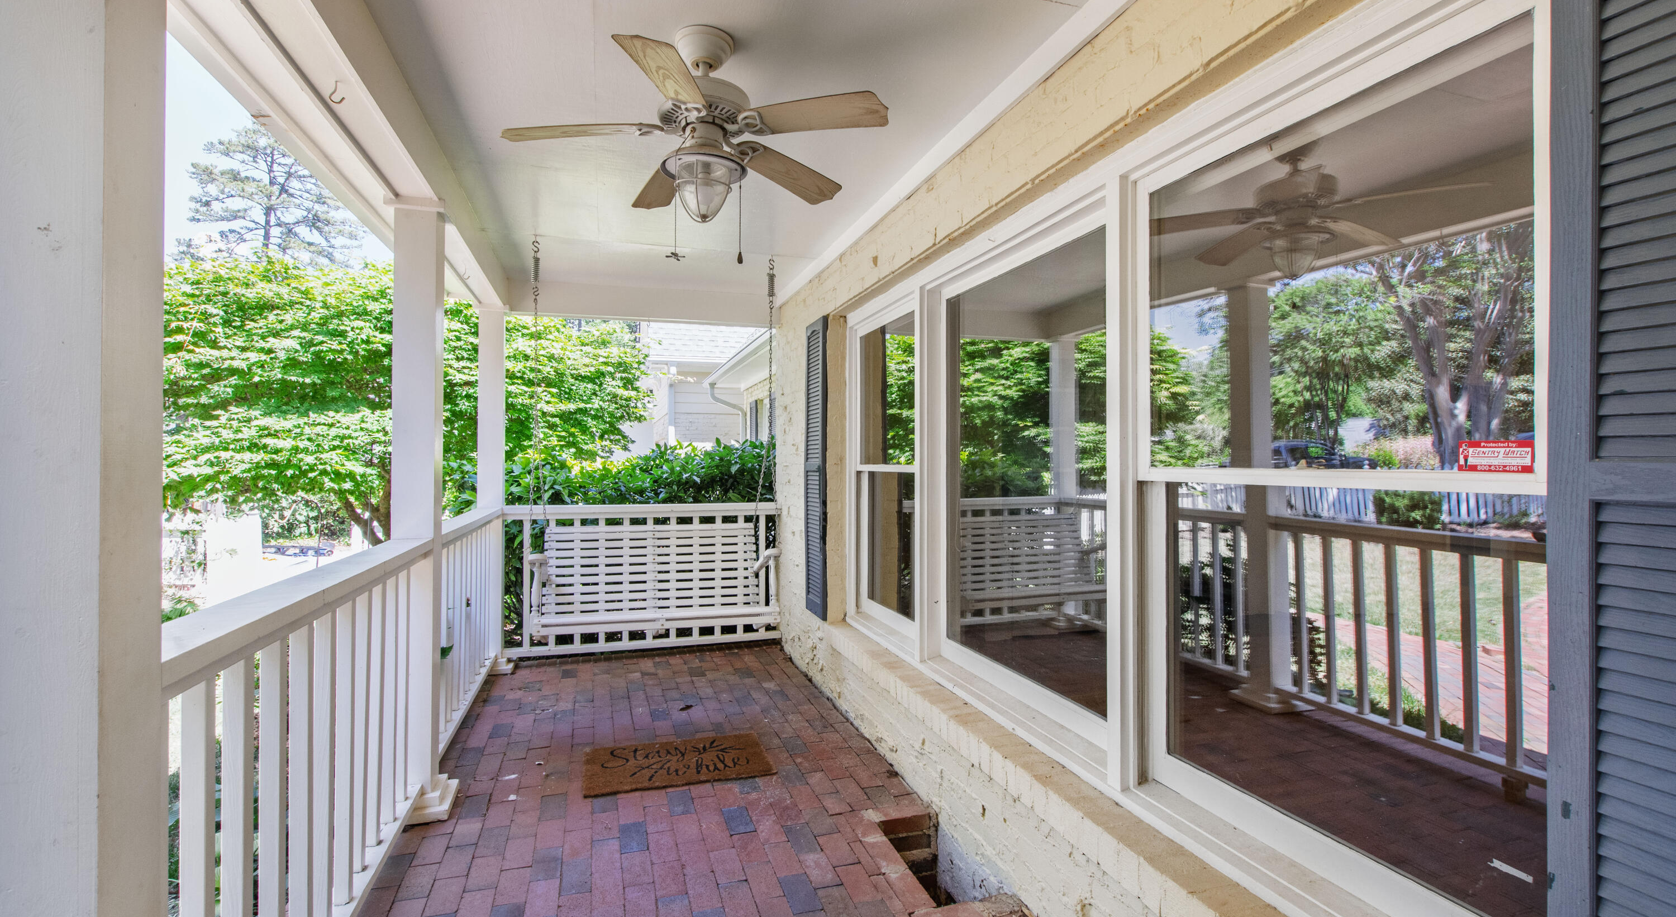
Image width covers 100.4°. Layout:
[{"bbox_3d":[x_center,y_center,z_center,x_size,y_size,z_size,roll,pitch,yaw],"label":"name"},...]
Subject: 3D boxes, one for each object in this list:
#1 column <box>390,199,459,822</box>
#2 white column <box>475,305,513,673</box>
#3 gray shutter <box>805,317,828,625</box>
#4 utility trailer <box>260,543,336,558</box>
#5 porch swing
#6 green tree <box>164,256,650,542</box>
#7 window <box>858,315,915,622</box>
[{"bbox_3d":[-1.575,0.184,2.631,0.220,2.270,0.220,0,0,-19],"label":"column"},{"bbox_3d":[-2.180,0.192,4.421,0.220,2.270,0.220,0,0,-19],"label":"white column"},{"bbox_3d":[-0.122,0.053,4.010,0.035,1.670,0.330,0,0,-19],"label":"gray shutter"},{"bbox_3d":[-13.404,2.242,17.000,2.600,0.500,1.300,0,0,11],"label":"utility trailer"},{"bbox_3d":[-0.972,-0.107,3.861,1.300,2.060,0.600,0,0,-19],"label":"porch swing"},{"bbox_3d":[-3.951,0.225,6.267,4.500,4.000,4.400,0,0,-19],"label":"green tree"},{"bbox_3d":[0.274,0.057,3.464,0.100,1.550,0.820,0,0,-19],"label":"window"}]

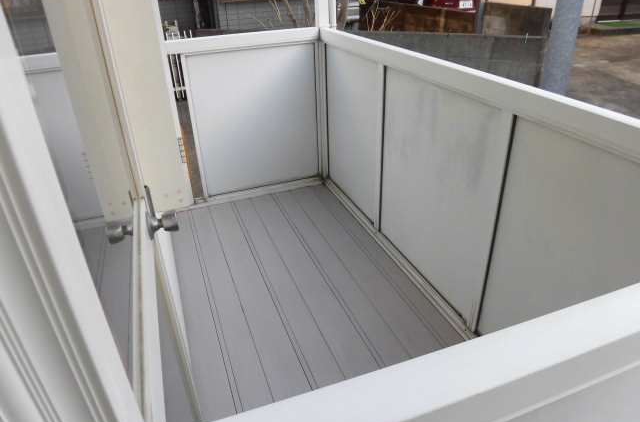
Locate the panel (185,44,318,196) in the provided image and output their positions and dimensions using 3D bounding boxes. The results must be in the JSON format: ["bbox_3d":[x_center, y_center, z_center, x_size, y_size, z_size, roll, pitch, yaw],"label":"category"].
[{"bbox_3d":[-0.437,-0.625,3.132,0.888,0.998,0.035,-12,31,-17],"label":"panel"}]

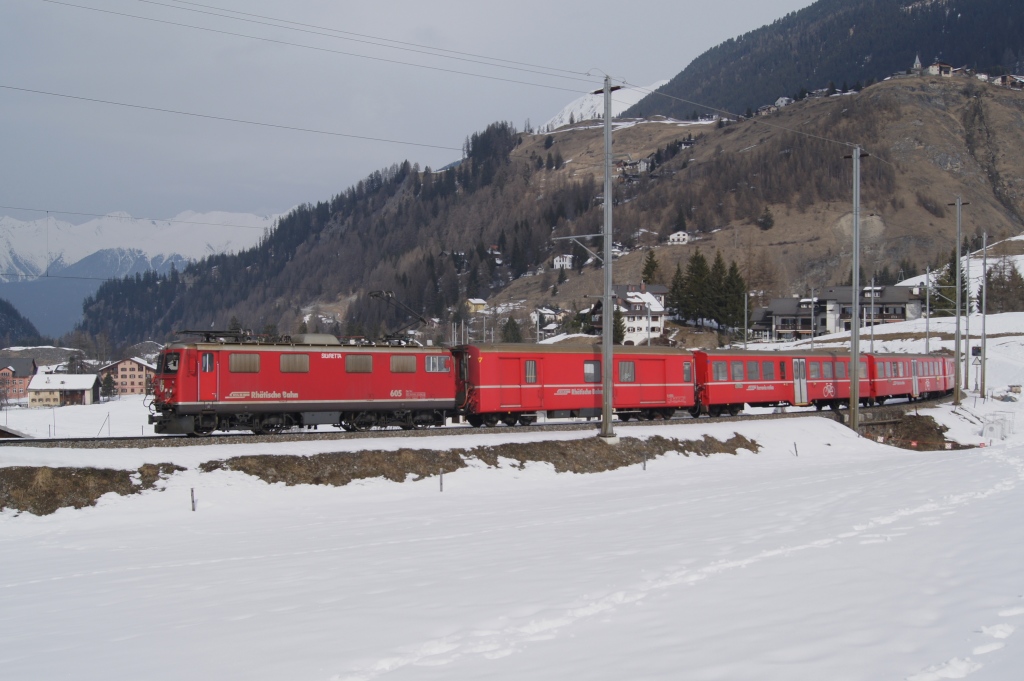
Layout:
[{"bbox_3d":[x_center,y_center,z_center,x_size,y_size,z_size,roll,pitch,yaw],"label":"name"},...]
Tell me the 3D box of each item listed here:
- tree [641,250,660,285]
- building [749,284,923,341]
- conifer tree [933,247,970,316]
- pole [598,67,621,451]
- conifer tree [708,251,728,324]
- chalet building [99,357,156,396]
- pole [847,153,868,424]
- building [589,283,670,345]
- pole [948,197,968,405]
[{"bbox_3d":[41.312,-21.133,280.000,5.800,11.500,5.800,0,1,0],"label":"tree"},{"bbox_3d":[61.962,-5.103,181.000,29.500,11.000,13.000,0,1,12],"label":"building"},{"bbox_3d":[91.272,-12.018,195.000,7.300,14.600,7.300,0,1,0],"label":"conifer tree"},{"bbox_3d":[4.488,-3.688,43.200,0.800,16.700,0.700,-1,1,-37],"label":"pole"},{"bbox_3d":[51.740,-13.030,235.000,5.300,19.000,5.300,0,1,0],"label":"conifer tree"},{"bbox_3d":[-150.000,14.200,371.000,22.000,14.500,18.000,0,1,-12],"label":"chalet building"},{"bbox_3d":[19.870,-2.950,54.200,0.500,16.300,0.500,1,2,45],"label":"pole"},{"bbox_3d":[30.820,-6.560,246.000,18.500,15.500,13.500,0,1,12],"label":"building"},{"bbox_3d":[33.620,-2.980,70.700,0.500,15.600,0.500,1,1,37],"label":"pole"}]

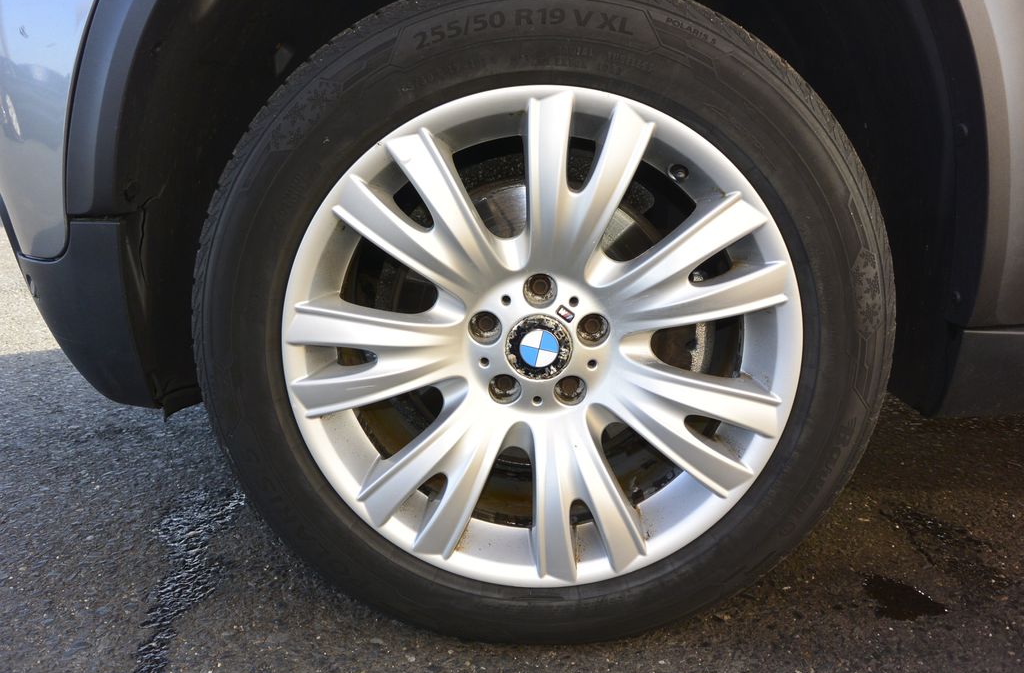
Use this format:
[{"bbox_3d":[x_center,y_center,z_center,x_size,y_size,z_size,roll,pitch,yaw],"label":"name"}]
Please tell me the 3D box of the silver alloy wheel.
[{"bbox_3d":[0.030,-0.006,0.867,0.517,0.517,0.210,0,15,1],"label":"silver alloy wheel"}]

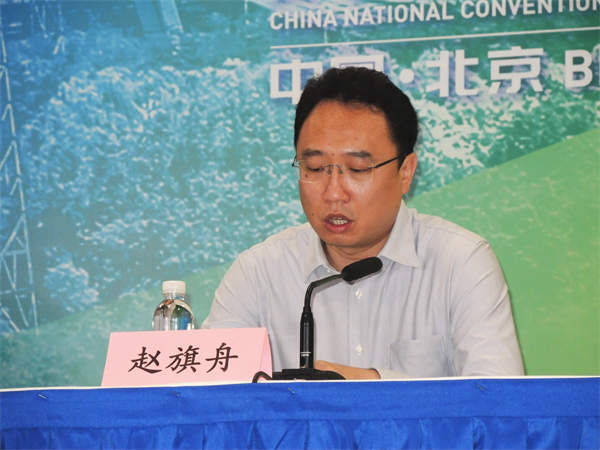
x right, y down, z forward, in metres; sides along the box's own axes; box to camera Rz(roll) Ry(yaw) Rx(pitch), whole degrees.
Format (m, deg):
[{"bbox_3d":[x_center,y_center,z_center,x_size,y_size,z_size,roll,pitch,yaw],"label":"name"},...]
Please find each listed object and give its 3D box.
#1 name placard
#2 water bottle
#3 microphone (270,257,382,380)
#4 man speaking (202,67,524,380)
[{"bbox_3d":[-0.163,0.189,4.320,0.237,0.079,0.065,-2,-7,18],"label":"name placard"},{"bbox_3d":[-0.187,0.165,4.474,0.061,0.165,0.061,0,-7,0],"label":"water bottle"},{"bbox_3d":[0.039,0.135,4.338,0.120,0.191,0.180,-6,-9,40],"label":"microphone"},{"bbox_3d":[0.062,0.365,4.413,0.520,1.253,0.750,-2,-7,15],"label":"man speaking"}]

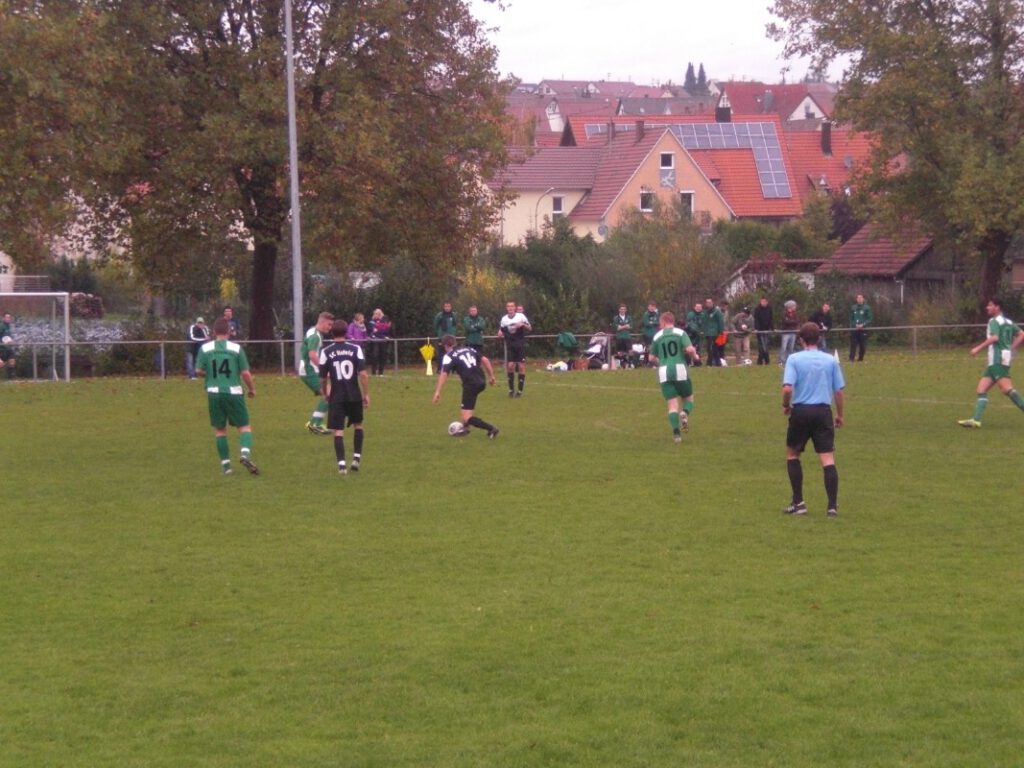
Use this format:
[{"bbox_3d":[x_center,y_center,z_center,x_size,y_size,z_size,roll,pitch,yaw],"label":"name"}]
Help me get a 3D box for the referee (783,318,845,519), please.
[{"bbox_3d":[2.776,0.325,31.100,0.560,1.774,0.400,-1,2,-10],"label":"referee"}]

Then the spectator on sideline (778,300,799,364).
[{"bbox_3d":[7.286,-1.355,88.700,0.500,1.710,0.380,-1,2,0],"label":"spectator on sideline"}]

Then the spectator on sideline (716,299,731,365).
[{"bbox_3d":[5.694,-1.356,91.000,0.500,1.660,0.380,0,2,9],"label":"spectator on sideline"}]

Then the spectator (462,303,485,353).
[{"bbox_3d":[-0.960,-1.176,88.000,0.560,1.777,0.380,-1,2,2],"label":"spectator"}]

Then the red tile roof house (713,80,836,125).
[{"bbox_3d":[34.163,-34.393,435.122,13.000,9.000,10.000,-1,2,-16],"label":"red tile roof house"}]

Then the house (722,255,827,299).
[{"bbox_3d":[10.392,-3.609,133.000,4.400,2.900,4.200,-1,2,-3],"label":"house"}]

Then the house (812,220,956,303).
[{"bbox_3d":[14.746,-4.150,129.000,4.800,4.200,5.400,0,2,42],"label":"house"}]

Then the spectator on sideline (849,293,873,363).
[{"bbox_3d":[9.301,-1.503,90.000,0.580,1.804,0.380,0,2,7],"label":"spectator on sideline"}]

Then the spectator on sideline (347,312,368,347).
[{"bbox_3d":[-3.986,-1.006,87.000,0.500,1.630,0.360,-2,2,-11],"label":"spectator on sideline"}]

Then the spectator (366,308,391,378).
[{"bbox_3d":[-3.411,-1.061,86.500,0.600,1.737,0.500,-1,2,-11],"label":"spectator"}]

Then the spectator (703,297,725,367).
[{"bbox_3d":[5.280,-1.356,88.800,0.520,1.800,0.380,-1,2,14],"label":"spectator"}]

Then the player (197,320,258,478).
[{"bbox_3d":[-3.307,0.139,39.200,0.680,1.800,0.600,-1,2,6],"label":"player"}]

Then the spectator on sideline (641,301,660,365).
[{"bbox_3d":[3.673,-1.317,88.800,0.500,1.730,0.380,-1,2,6],"label":"spectator on sideline"}]

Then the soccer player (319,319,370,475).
[{"bbox_3d":[-1.941,0.148,39.200,0.570,1.774,0.380,0,2,5],"label":"soccer player"}]

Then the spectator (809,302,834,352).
[{"bbox_3d":[8.292,-1.367,90.500,0.620,1.597,0.450,-1,2,-6],"label":"spectator"}]

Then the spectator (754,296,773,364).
[{"bbox_3d":[6.649,-1.396,88.800,0.500,1.790,0.360,-1,2,6],"label":"spectator"}]

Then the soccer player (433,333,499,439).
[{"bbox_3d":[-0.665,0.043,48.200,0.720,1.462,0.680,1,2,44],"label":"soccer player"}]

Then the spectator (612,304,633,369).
[{"bbox_3d":[2.946,-1.254,89.500,0.530,1.701,0.380,0,2,3],"label":"spectator"}]

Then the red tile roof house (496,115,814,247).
[{"bbox_3d":[9.431,-13.646,233.000,18.000,10.300,14.500,-2,2,-20],"label":"red tile roof house"}]

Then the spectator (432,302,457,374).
[{"bbox_3d":[-1.728,-1.187,87.000,0.570,1.810,0.380,-1,2,0],"label":"spectator"}]

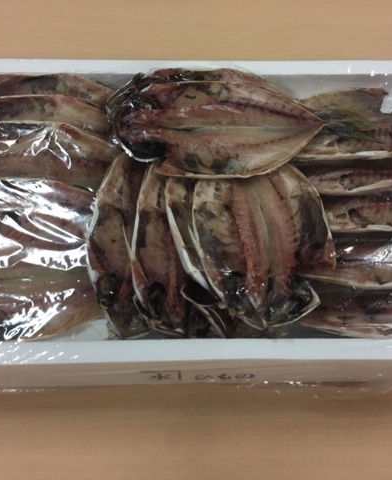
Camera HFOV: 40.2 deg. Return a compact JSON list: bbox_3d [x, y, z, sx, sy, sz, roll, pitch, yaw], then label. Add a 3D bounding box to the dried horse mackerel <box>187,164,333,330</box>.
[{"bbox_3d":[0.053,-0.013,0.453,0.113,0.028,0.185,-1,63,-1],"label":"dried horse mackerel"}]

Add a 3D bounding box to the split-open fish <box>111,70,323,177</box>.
[{"bbox_3d":[0.029,-0.101,0.494,0.213,0.028,0.115,-1,63,-1],"label":"split-open fish"}]

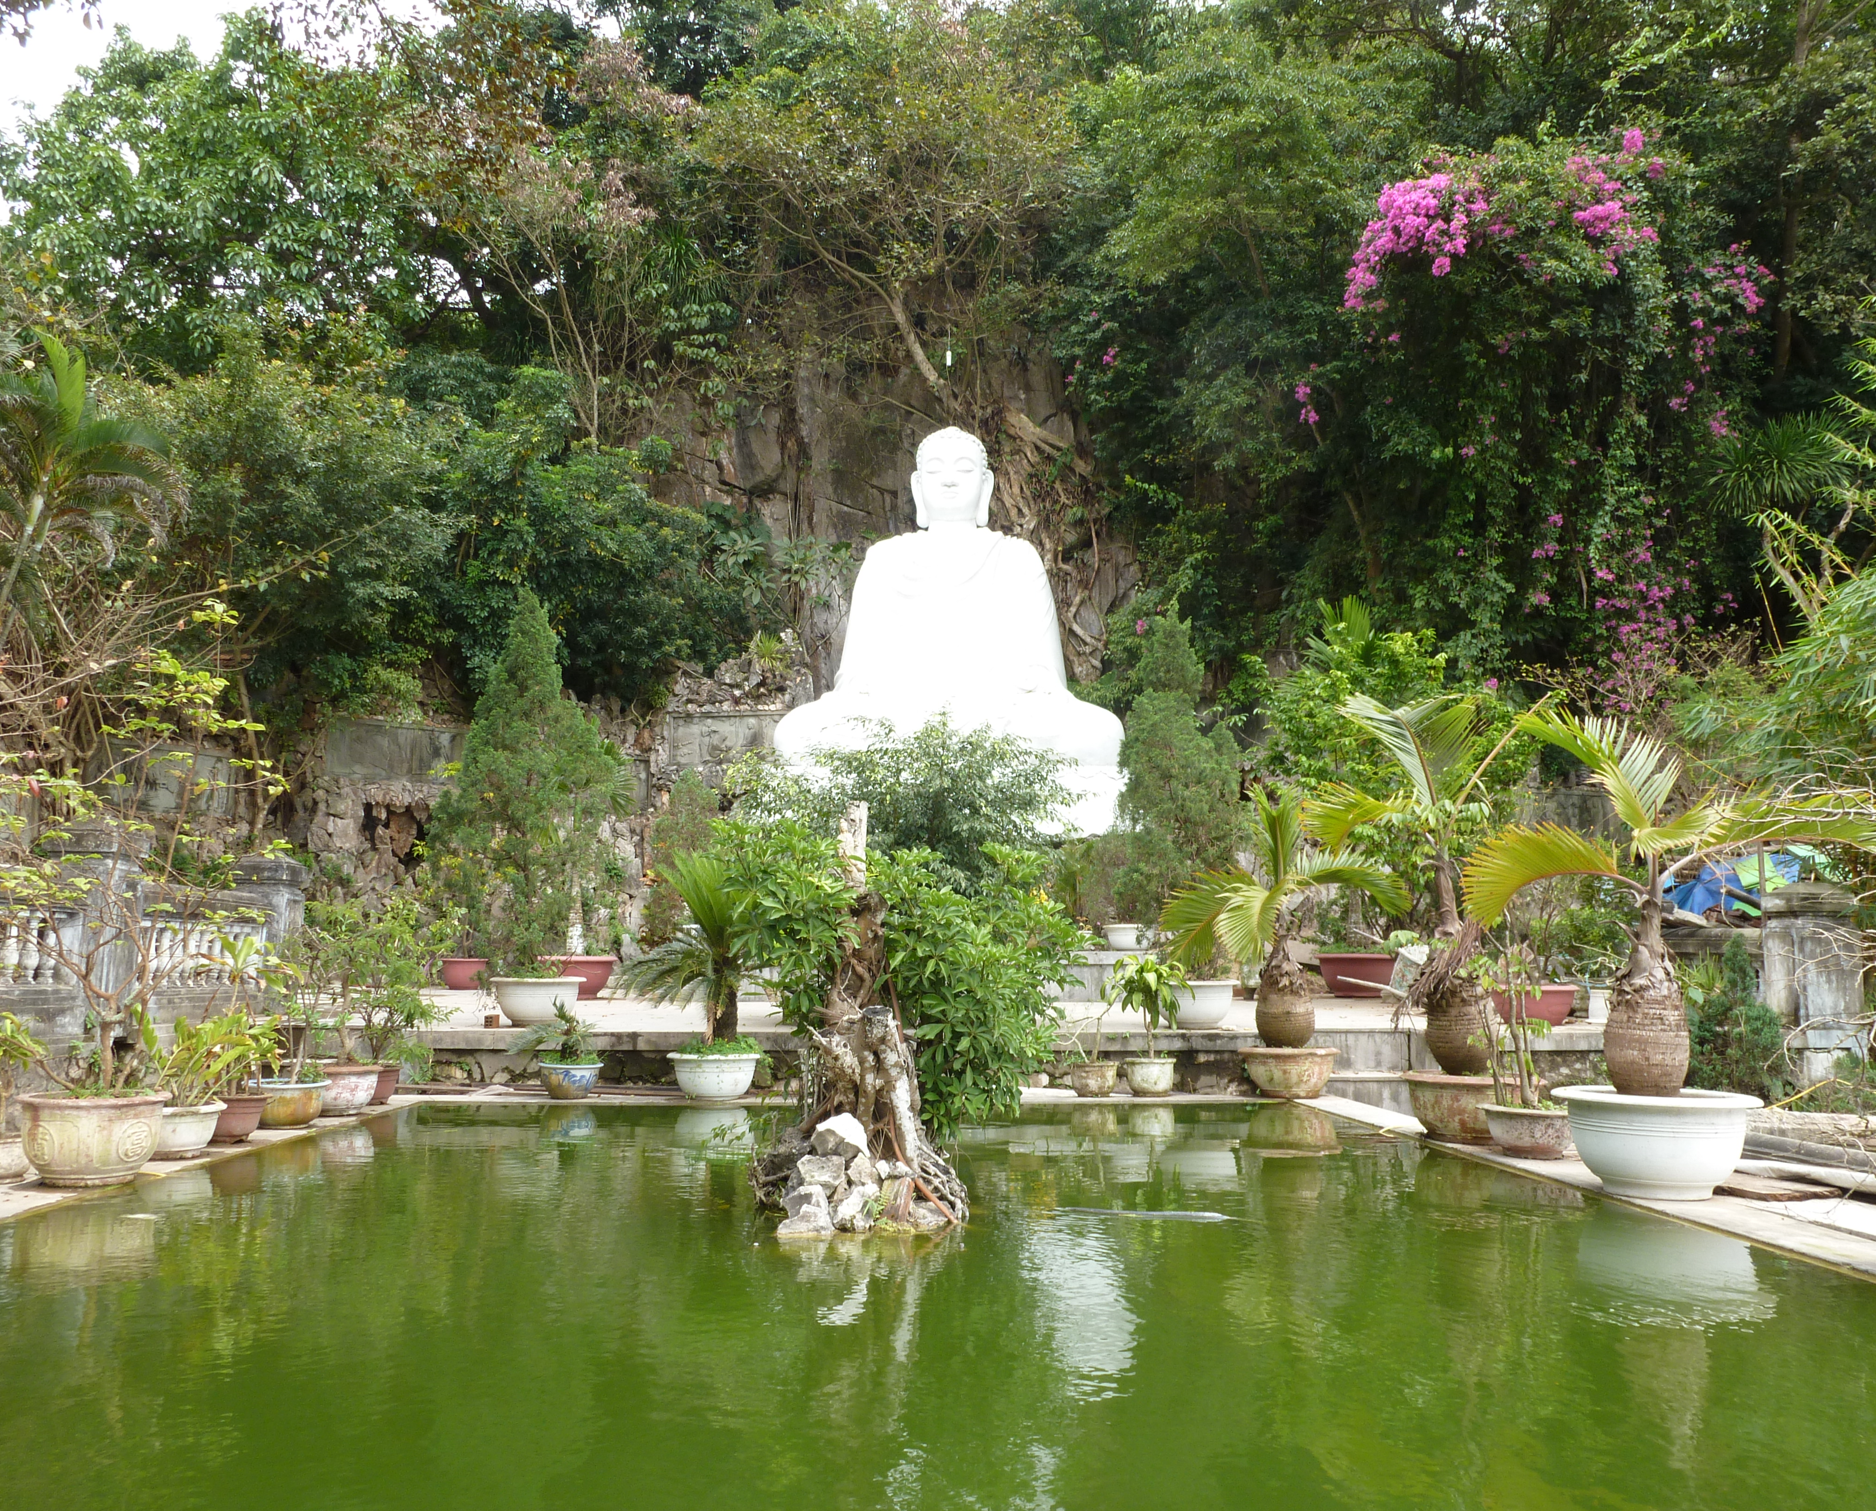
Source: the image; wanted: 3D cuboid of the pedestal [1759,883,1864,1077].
[{"bbox_3d":[8.362,2.166,13.349,0.540,1.901,0.540,0,-9,-3],"label":"pedestal"}]

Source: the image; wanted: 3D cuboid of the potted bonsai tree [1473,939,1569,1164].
[{"bbox_3d":[4.435,2.197,10.455,0.942,1.542,0.850,0,-9,-2],"label":"potted bonsai tree"}]

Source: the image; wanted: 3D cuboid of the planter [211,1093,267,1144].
[{"bbox_3d":[-5.593,2.860,11.035,0.592,0.364,0.592,4,-10,-26],"label":"planter"}]

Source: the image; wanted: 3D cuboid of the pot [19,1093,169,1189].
[{"bbox_3d":[-5.557,2.510,9.189,1.020,0.544,1.020,0,-9,-2],"label":"pot"}]

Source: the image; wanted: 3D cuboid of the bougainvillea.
[{"bbox_3d":[13.360,-8.172,31.577,10.887,12.796,4.500,0,-9,-2],"label":"bougainvillea"}]

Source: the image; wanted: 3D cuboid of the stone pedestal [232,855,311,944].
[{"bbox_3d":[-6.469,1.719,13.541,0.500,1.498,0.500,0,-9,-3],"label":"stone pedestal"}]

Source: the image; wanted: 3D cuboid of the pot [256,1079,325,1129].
[{"bbox_3d":[-5.691,3.047,12.229,0.758,0.393,0.758,0,-9,-2],"label":"pot"}]

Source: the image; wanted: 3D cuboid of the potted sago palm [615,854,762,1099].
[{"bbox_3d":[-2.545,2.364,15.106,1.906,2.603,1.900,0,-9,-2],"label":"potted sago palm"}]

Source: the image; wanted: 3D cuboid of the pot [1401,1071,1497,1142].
[{"bbox_3d":[4.268,2.787,11.093,1.092,0.525,1.092,-3,-9,20],"label":"pot"}]

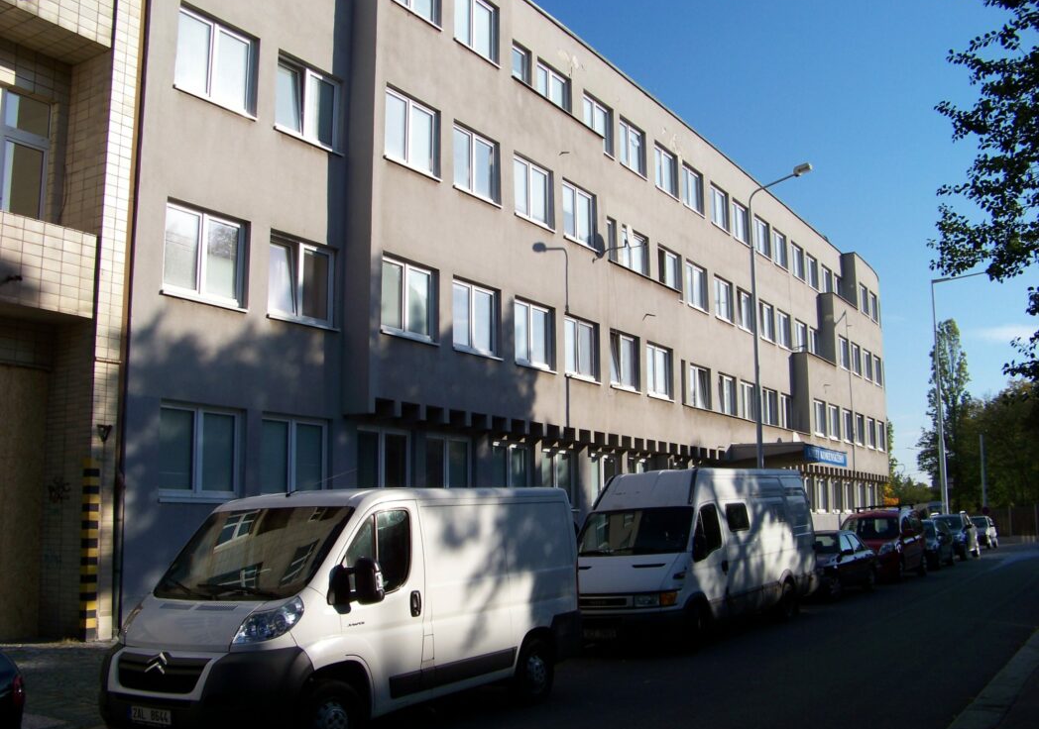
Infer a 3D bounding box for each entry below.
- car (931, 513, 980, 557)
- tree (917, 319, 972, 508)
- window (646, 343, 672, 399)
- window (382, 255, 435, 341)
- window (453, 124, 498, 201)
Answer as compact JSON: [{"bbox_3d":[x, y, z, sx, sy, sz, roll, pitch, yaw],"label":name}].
[{"bbox_3d":[14.249,5.777,36.188,1.750,1.570,4.300,-6,-10,31],"label":"car"},{"bbox_3d":[32.314,4.552,82.000,3.988,15.984,3.988,-3,-9,21],"label":"tree"},{"bbox_3d":[3.798,0.188,29.596,0.150,1.400,1.700,-6,-10,31],"label":"window"},{"bbox_3d":[-2.089,-1.215,20.269,0.130,1.385,1.635,-5,-10,33],"label":"window"},{"bbox_3d":[-0.892,-4.122,22.205,0.140,1.300,1.610,-6,-10,31],"label":"window"}]

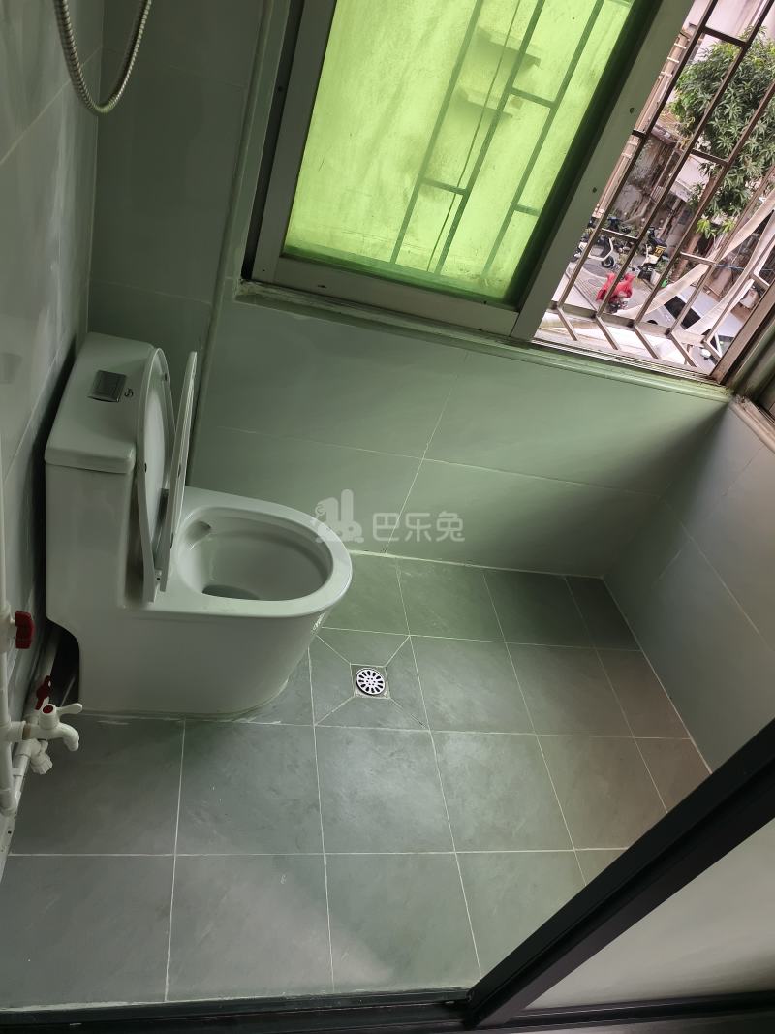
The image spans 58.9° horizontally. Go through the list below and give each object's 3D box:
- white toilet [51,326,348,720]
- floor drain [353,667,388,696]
[{"bbox_3d":[-0.357,0.039,1.457,0.599,0.790,0.388,8,40,-17],"label":"white toilet"},{"bbox_3d":[-0.044,0.430,1.794,0.088,0.012,0.088,7,40,-17],"label":"floor drain"}]

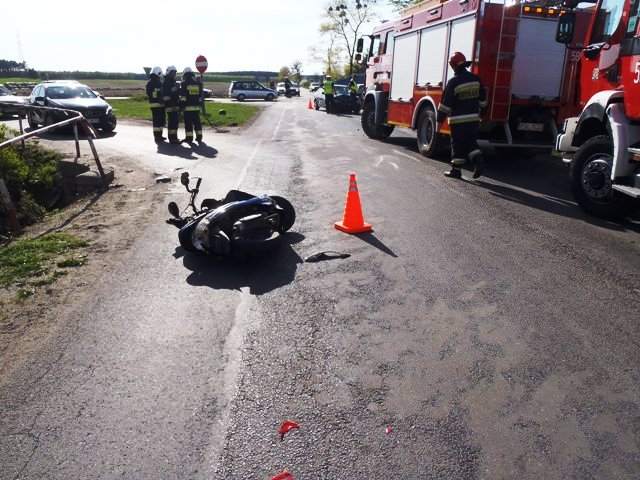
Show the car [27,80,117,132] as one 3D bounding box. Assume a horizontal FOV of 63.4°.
[{"bbox_3d":[-8.150,-4.354,16.808,1.790,1.550,4.360,-13,21,-38],"label":"car"}]

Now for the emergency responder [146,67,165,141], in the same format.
[{"bbox_3d":[-4.191,-3.420,13.188,0.430,1.840,0.540,-11,20,-33],"label":"emergency responder"}]

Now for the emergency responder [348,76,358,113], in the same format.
[{"bbox_3d":[1.647,-7.037,25.073,0.420,1.800,0.550,8,18,24],"label":"emergency responder"}]

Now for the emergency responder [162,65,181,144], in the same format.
[{"bbox_3d":[-3.715,-3.360,12.951,0.440,1.860,0.540,-3,17,-11],"label":"emergency responder"}]

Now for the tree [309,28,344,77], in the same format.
[{"bbox_3d":[0.879,-22.704,66.270,4.800,7.800,4.800,0,17,0],"label":"tree"}]

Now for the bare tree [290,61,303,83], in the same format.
[{"bbox_3d":[-5.193,-36.244,114.410,2.800,6.480,2.800,0,17,0],"label":"bare tree"}]

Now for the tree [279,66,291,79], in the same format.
[{"bbox_3d":[-7.858,-35.646,114.589,2.800,5.230,2.800,0,17,0],"label":"tree"}]

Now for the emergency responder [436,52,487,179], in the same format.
[{"bbox_3d":[2.184,-1.894,7.993,0.620,1.880,0.560,-11,20,-33],"label":"emergency responder"}]

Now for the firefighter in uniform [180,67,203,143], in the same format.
[{"bbox_3d":[-3.269,-3.411,13.168,0.560,1.840,0.420,-11,20,-33],"label":"firefighter in uniform"}]

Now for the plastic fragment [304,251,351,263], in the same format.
[{"bbox_3d":[0.066,0.128,4.476,0.410,0.060,0.140,-6,18,-18],"label":"plastic fragment"}]

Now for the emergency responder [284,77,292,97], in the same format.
[{"bbox_3d":[-2.930,-14.240,48.452,0.600,1.800,0.450,6,18,19],"label":"emergency responder"}]

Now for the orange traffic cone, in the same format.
[{"bbox_3d":[0.336,-0.393,5.280,0.310,0.595,0.310,8,18,24],"label":"orange traffic cone"}]

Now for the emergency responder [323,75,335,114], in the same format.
[{"bbox_3d":[0.422,-7.192,25.718,0.600,1.820,0.420,0,17,0],"label":"emergency responder"}]

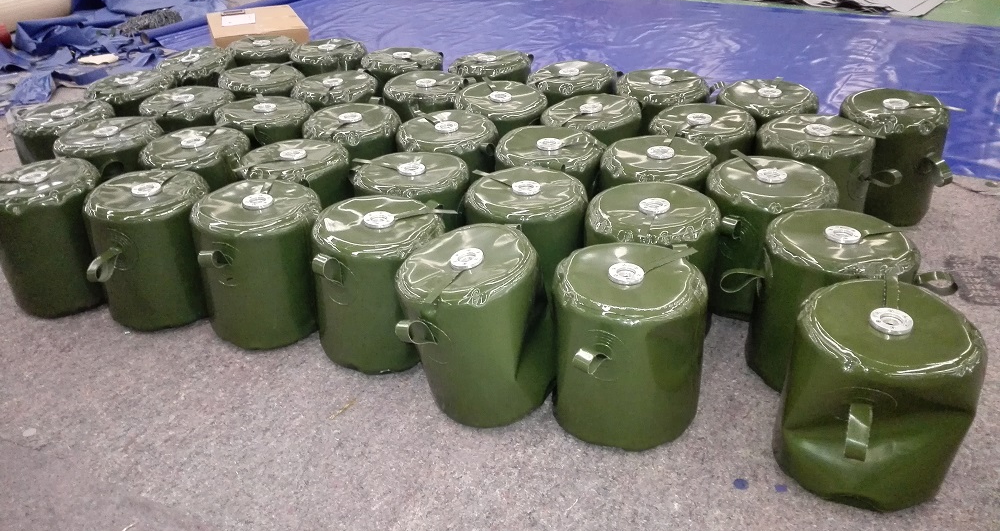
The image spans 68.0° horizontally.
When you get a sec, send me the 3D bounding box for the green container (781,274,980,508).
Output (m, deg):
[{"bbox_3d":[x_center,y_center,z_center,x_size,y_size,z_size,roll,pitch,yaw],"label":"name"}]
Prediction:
[{"bbox_3d":[0.871,0.309,1.752,0.385,0.440,0.385,-2,32,0],"label":"green container"}]

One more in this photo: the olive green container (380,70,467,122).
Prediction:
[{"bbox_3d":[-0.306,-0.593,3.279,0.385,0.440,0.385,-2,32,0],"label":"olive green container"}]

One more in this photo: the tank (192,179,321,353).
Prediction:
[{"bbox_3d":[-0.791,-0.016,2.533,0.412,0.461,0.412,-2,32,1],"label":"tank"}]

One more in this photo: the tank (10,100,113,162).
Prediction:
[{"bbox_3d":[-1.837,-0.450,3.237,0.400,0.445,0.400,-20,36,-26],"label":"tank"}]

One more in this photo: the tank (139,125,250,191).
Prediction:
[{"bbox_3d":[-1.148,-0.273,2.906,0.400,0.445,0.400,-15,34,-20],"label":"tank"}]

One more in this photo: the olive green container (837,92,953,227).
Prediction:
[{"bbox_3d":[1.484,-0.417,2.879,0.385,0.440,0.385,-2,32,0],"label":"olive green container"}]

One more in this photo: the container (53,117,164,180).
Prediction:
[{"bbox_3d":[-1.478,-0.321,2.920,0.385,0.440,0.385,-2,32,0],"label":"container"}]

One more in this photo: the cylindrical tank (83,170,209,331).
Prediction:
[{"bbox_3d":[-1.163,-0.060,2.561,0.400,0.445,0.400,-17,35,-23],"label":"cylindrical tank"}]

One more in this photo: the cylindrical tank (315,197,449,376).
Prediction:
[{"bbox_3d":[-0.366,0.050,2.397,0.412,0.461,0.412,-2,32,1],"label":"cylindrical tank"}]

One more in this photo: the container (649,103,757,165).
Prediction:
[{"bbox_3d":[0.781,-0.371,2.946,0.400,0.445,0.400,7,33,14],"label":"container"}]

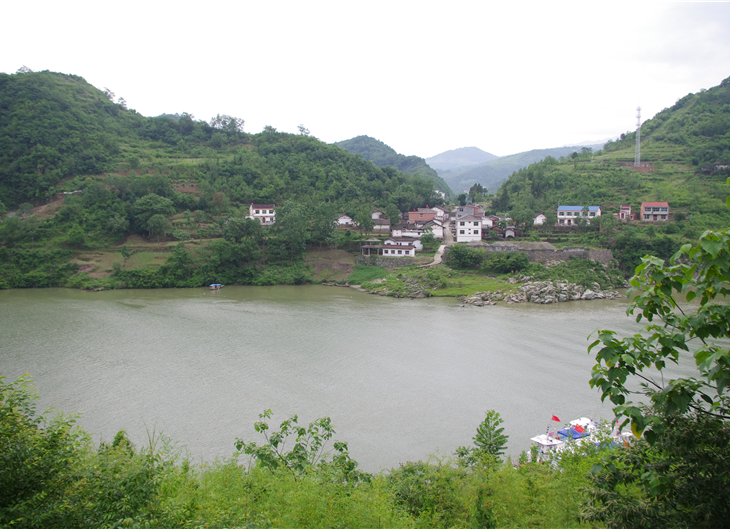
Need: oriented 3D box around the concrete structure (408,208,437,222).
[{"bbox_3d":[28.240,-23.470,292.000,12.500,7.300,9.000,0,4,5],"label":"concrete structure"}]

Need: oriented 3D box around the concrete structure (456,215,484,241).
[{"bbox_3d":[41.250,-14.110,236.000,9.600,10.600,9.000,1,4,10],"label":"concrete structure"}]

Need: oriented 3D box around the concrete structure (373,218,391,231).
[{"bbox_3d":[7.520,-17.790,268.000,7.800,5.000,6.000,0,4,-4],"label":"concrete structure"}]

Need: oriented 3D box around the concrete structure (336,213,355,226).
[{"bbox_3d":[-9.150,-20.470,276.000,6.800,6.000,8.000,-1,4,-14],"label":"concrete structure"}]

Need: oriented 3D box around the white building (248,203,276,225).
[{"bbox_3d":[-44.070,-21.740,258.000,9.600,8.200,7.500,-1,4,-21],"label":"white building"}]

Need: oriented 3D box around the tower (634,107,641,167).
[{"bbox_3d":[176.850,-82.620,388.000,4.000,39.300,4.000,2,4,25],"label":"tower"}]

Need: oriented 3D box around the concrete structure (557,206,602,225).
[{"bbox_3d":[95.260,-21.560,266.000,17.500,8.100,7.500,2,4,34],"label":"concrete structure"}]

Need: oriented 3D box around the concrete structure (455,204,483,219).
[{"bbox_3d":[53.900,-26.290,308.000,9.300,8.200,9.500,1,4,22],"label":"concrete structure"}]

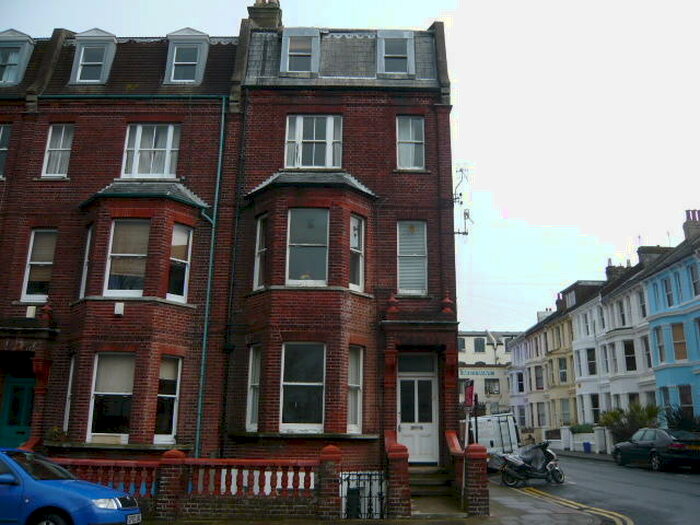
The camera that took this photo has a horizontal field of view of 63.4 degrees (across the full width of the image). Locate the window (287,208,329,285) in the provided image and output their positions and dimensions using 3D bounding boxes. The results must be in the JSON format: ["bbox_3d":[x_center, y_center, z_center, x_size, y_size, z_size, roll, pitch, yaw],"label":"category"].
[{"bbox_3d":[-1.007,-0.355,13.657,0.985,1.940,0.140,0,-15,1],"label":"window"}]

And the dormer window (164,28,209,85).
[{"bbox_3d":[-4.617,-5.739,16.143,1.160,1.840,0.550,1,-15,0],"label":"dormer window"}]

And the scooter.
[{"bbox_3d":[4.709,5.124,14.571,1.770,1.120,0.670,6,-16,-21],"label":"scooter"}]

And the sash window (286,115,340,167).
[{"bbox_3d":[-0.983,-3.223,15.292,1.540,1.580,0.150,1,-15,0],"label":"sash window"}]

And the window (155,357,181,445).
[{"bbox_3d":[-4.275,3.159,13.146,0.140,1.976,0.598,-11,-19,38],"label":"window"}]

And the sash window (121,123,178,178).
[{"bbox_3d":[-5.314,-2.982,15.288,1.497,1.595,0.140,0,-15,1],"label":"sash window"}]

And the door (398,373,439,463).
[{"bbox_3d":[1.674,3.900,14.166,0.960,2.080,0.100,1,-15,0],"label":"door"}]

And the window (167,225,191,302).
[{"bbox_3d":[-4.248,-0.018,13.976,0.140,1.936,0.590,-11,-19,38],"label":"window"}]

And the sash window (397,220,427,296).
[{"bbox_3d":[1.579,-0.106,14.466,0.780,1.940,0.150,1,-15,0],"label":"sash window"}]

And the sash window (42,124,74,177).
[{"bbox_3d":[-7.820,-2.992,15.338,0.751,1.600,0.140,0,-15,1],"label":"sash window"}]

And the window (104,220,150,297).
[{"bbox_3d":[-5.374,-0.081,13.743,1.000,1.930,0.150,1,-15,0],"label":"window"}]

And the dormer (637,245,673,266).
[{"bbox_3d":[22.465,-0.440,41.500,2.800,1.700,0.600,1,-15,0],"label":"dormer"}]

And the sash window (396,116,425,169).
[{"bbox_3d":[1.622,-3.192,15.270,0.780,1.570,0.150,1,-15,0],"label":"sash window"}]

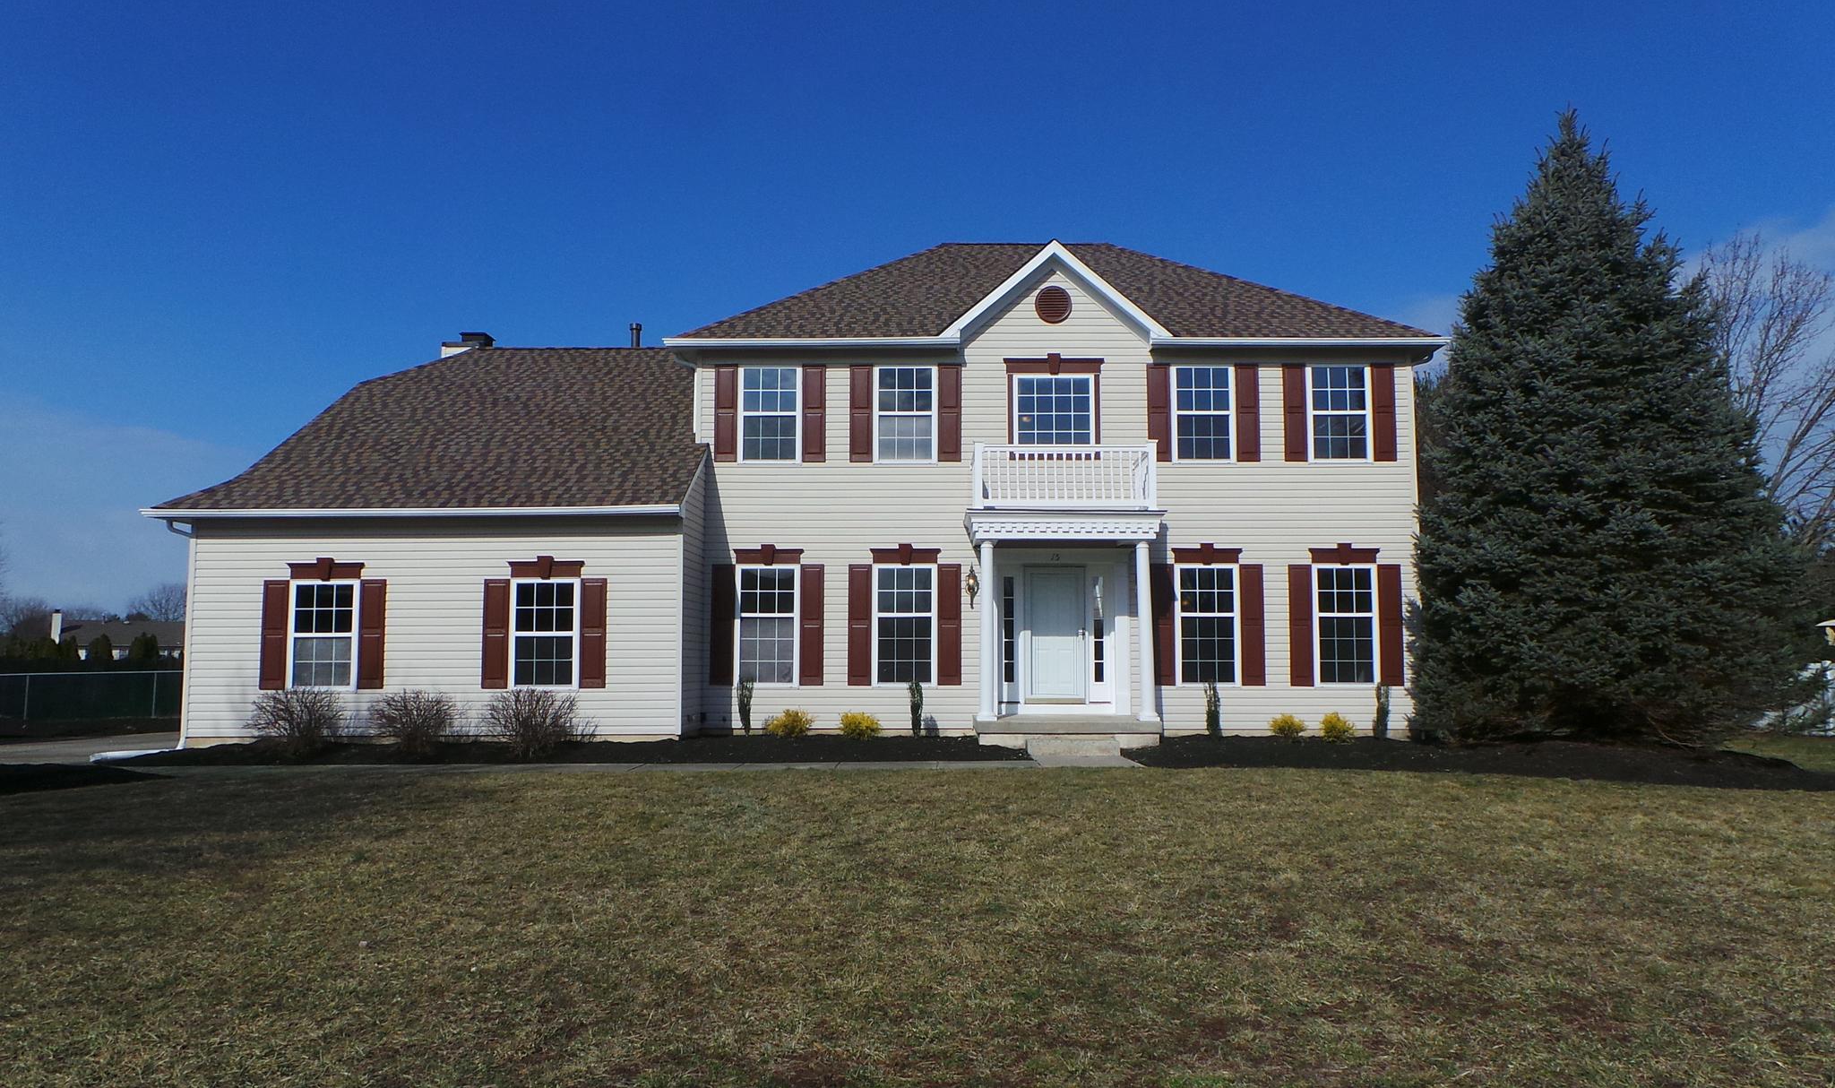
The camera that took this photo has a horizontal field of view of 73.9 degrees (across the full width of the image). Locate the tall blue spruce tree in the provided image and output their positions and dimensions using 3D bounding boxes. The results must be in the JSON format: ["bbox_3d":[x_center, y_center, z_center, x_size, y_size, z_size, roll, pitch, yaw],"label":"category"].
[{"bbox_3d":[9.425,-1.657,16.943,5.250,8.920,5.200,0,-5,0],"label":"tall blue spruce tree"}]

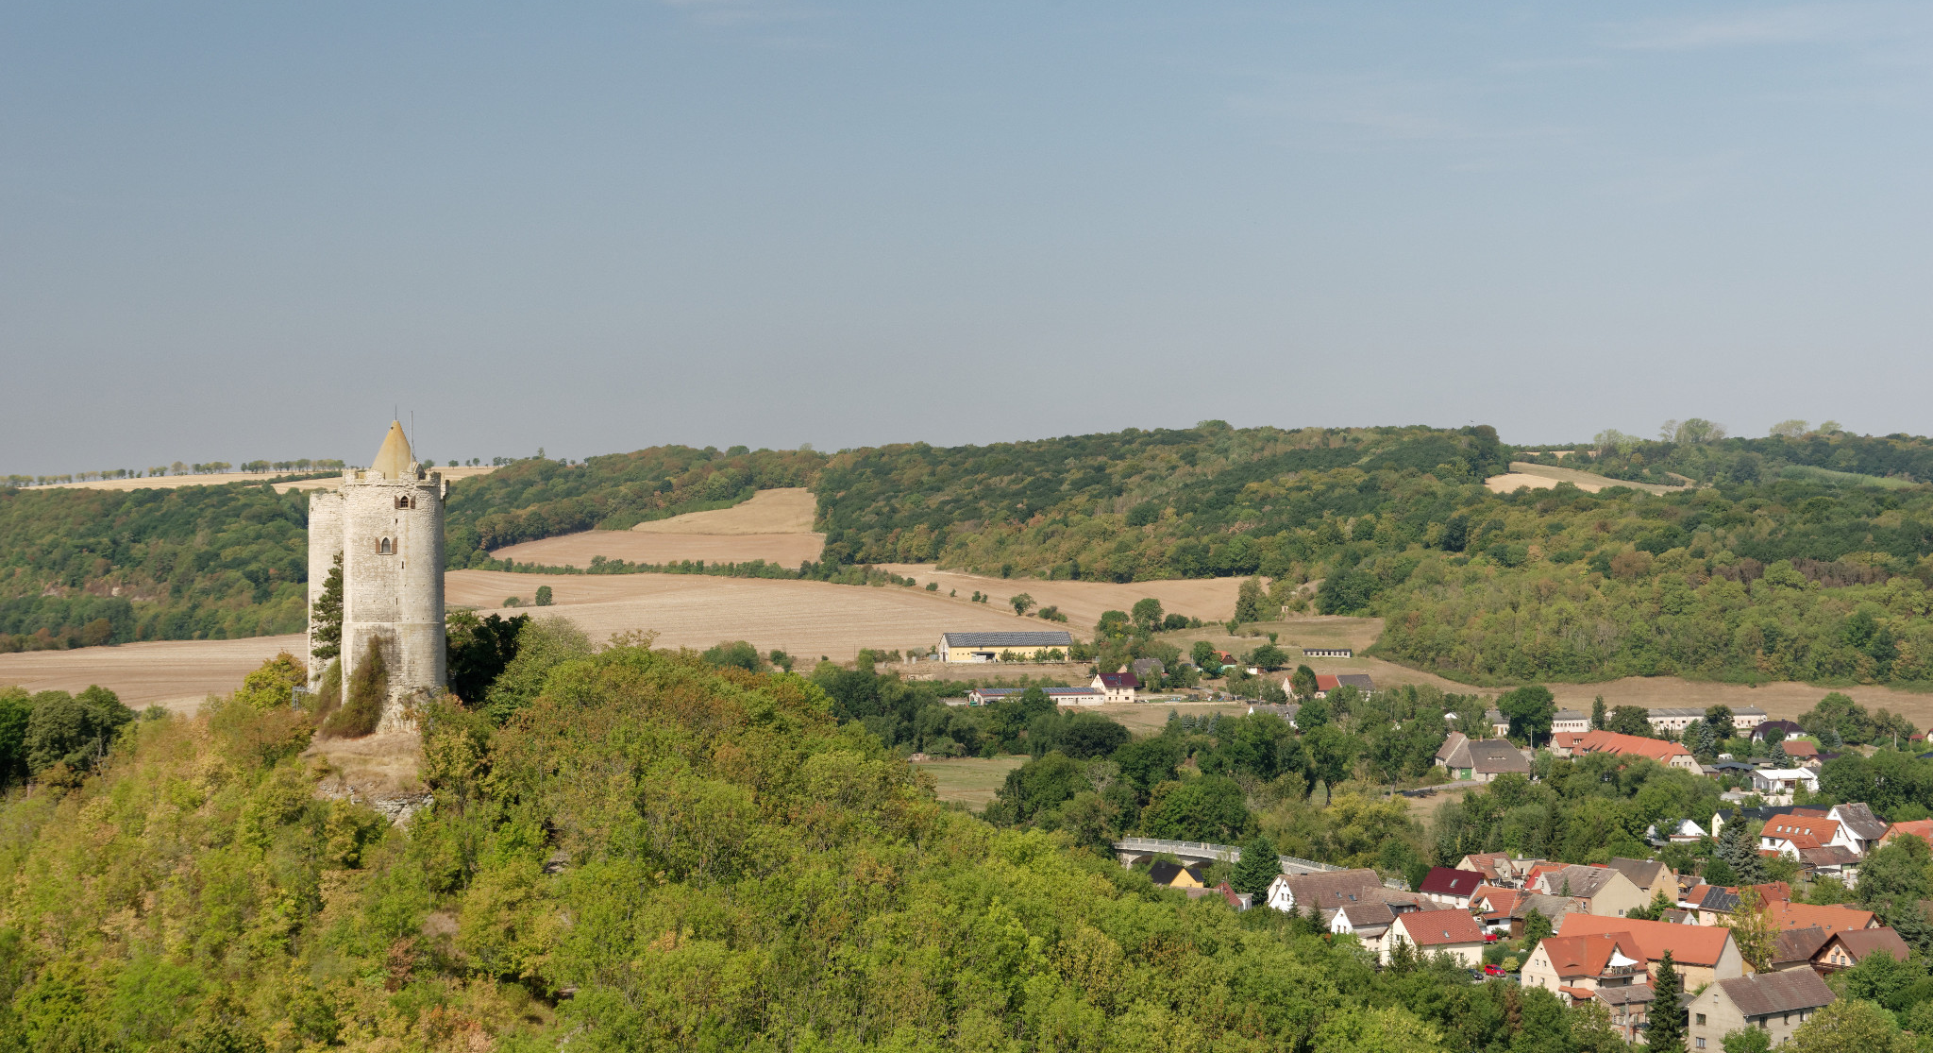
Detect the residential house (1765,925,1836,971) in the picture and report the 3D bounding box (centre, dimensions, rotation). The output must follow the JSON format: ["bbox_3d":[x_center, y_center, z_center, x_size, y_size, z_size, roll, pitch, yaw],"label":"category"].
[{"bbox_3d":[123.140,64.410,433.680,12.420,7.960,6.760,0,1,-28],"label":"residential house"}]

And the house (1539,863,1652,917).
[{"bbox_3d":[105.250,62.200,489.570,15.500,9.500,12.500,-1,1,-41],"label":"house"}]

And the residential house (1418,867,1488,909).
[{"bbox_3d":[89.400,65.970,525.370,7.800,7.300,12.000,0,1,-38],"label":"residential house"}]

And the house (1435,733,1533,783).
[{"bbox_3d":[129.530,57.710,724.510,20.800,10.900,13.000,0,0,-2],"label":"house"}]

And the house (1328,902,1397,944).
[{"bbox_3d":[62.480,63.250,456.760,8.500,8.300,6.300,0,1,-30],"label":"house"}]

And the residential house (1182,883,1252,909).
[{"bbox_3d":[44.660,66.500,515.570,10.800,7.000,8.500,0,1,20],"label":"residential house"}]

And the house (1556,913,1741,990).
[{"bbox_3d":[101.140,63.480,430.410,25.510,9.870,9.920,0,1,38],"label":"house"}]

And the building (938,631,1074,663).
[{"bbox_3d":[14.670,43.780,1052.030,46.500,10.200,13.000,0,1,-16],"label":"building"}]

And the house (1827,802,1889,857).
[{"bbox_3d":[175.550,60.230,575.000,10.940,9.960,12.150,0,1,42],"label":"house"}]

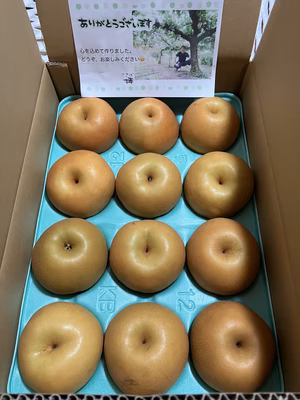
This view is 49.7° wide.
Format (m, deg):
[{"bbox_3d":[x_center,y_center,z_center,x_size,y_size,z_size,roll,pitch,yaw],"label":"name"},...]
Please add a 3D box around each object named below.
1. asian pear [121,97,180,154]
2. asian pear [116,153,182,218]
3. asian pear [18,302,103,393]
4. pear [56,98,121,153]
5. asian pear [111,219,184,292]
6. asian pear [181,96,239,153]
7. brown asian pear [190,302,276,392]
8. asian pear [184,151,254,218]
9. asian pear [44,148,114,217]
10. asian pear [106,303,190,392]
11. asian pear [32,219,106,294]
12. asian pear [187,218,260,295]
[{"bbox_3d":[-0.001,-0.116,0.512,0.092,0.078,0.092,0,63,0],"label":"asian pear"},{"bbox_3d":[-0.001,-0.021,0.467,0.096,0.080,0.096,1,70,-1],"label":"asian pear"},{"bbox_3d":[-0.098,0.160,0.358,0.090,0.078,0.090,0,64,0],"label":"asian pear"},{"bbox_3d":[-0.099,-0.118,0.513,0.093,0.079,0.093,0,63,0],"label":"pear"},{"bbox_3d":[-0.003,0.069,0.403,0.092,0.080,0.092,0,64,0],"label":"asian pear"},{"bbox_3d":[0.095,-0.118,0.512,0.094,0.080,0.094,0,63,0],"label":"asian pear"},{"bbox_3d":[0.095,0.168,0.373,0.096,0.080,0.096,0,64,0],"label":"brown asian pear"},{"bbox_3d":[0.095,-0.021,0.448,0.094,0.082,0.094,0,64,0],"label":"asian pear"},{"bbox_3d":[-0.099,-0.022,0.463,0.097,0.083,0.097,0,63,0],"label":"asian pear"},{"bbox_3d":[-0.004,0.166,0.367,0.094,0.081,0.094,0,63,0],"label":"asian pear"},{"bbox_3d":[-0.101,0.071,0.415,0.096,0.082,0.096,0,63,0],"label":"asian pear"},{"bbox_3d":[0.091,0.069,0.403,0.092,0.080,0.092,0,64,0],"label":"asian pear"}]

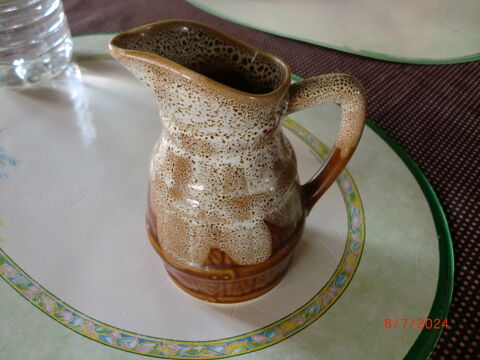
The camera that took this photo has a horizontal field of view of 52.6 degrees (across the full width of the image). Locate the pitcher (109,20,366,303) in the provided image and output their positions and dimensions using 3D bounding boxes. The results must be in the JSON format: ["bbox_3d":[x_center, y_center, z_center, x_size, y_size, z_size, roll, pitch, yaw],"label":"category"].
[{"bbox_3d":[0.002,-0.008,0.230,0.104,0.131,0.083,-1,45,-1],"label":"pitcher"}]

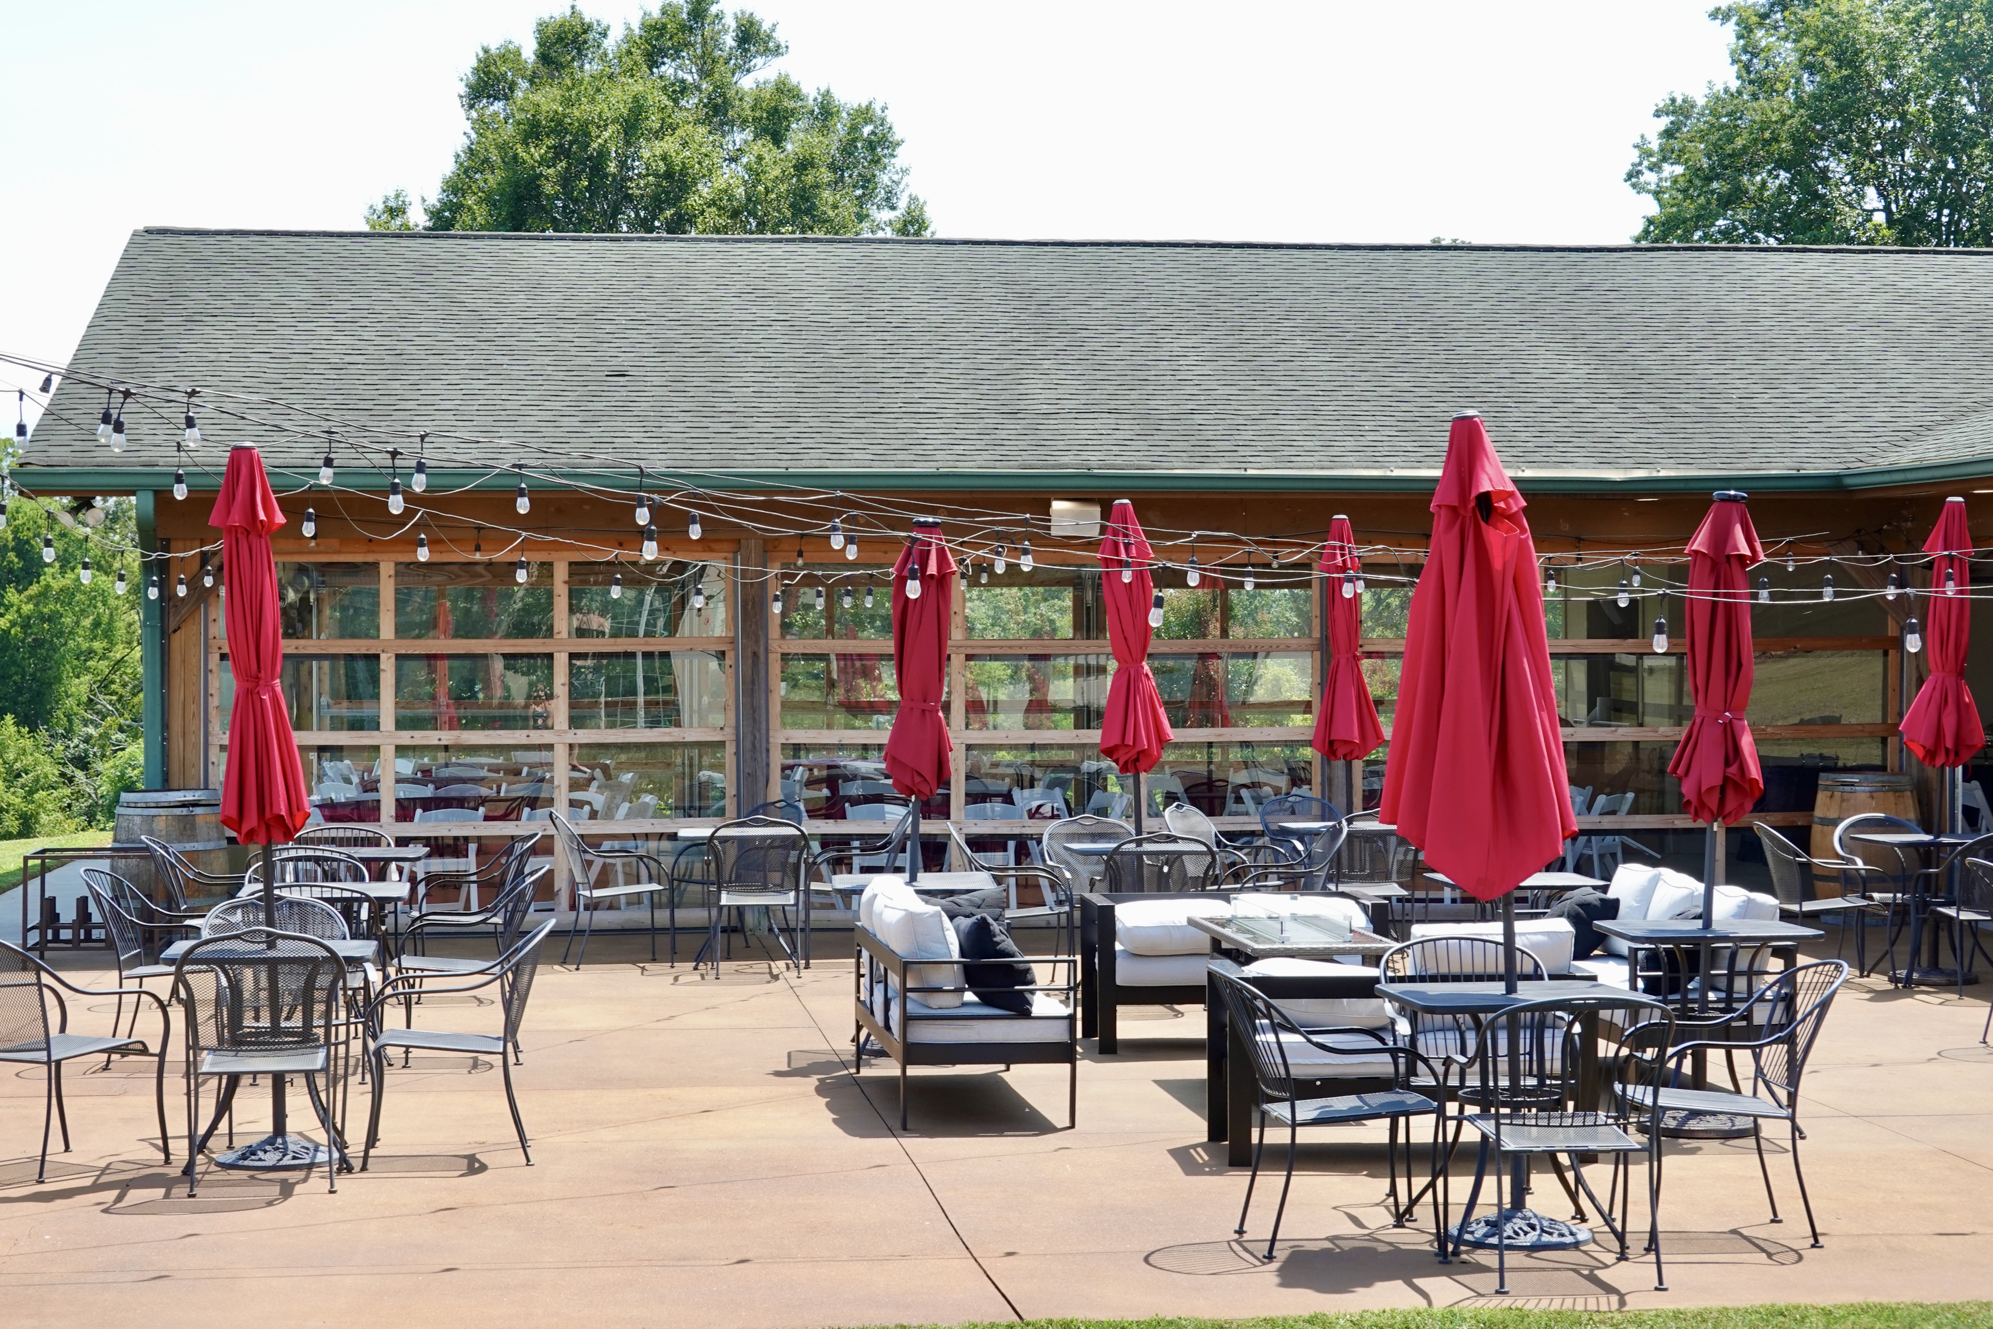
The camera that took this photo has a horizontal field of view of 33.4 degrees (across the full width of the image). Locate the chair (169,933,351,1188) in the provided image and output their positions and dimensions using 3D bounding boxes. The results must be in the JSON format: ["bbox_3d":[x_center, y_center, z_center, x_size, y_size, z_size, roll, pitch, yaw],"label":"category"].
[{"bbox_3d":[-2.475,1.305,11.200,0.590,0.885,0.660,0,0,-12],"label":"chair"}]

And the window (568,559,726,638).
[{"bbox_3d":[-2.157,-0.405,20.549,0.970,0.491,0.050,0,0,-7],"label":"window"}]

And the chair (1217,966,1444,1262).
[{"bbox_3d":[0.968,1.329,10.070,0.655,0.850,0.580,0,0,-10],"label":"chair"}]

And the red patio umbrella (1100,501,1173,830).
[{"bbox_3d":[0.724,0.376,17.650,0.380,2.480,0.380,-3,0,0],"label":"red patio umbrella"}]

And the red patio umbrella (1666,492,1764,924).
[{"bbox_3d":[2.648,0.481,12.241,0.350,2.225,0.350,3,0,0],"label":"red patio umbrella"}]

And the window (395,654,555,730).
[{"bbox_3d":[-3.208,0.168,20.422,0.970,0.475,0.050,0,0,-7],"label":"window"}]

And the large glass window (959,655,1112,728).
[{"bbox_3d":[0.327,0.173,20.847,1.050,0.484,0.050,0,0,-7],"label":"large glass window"}]

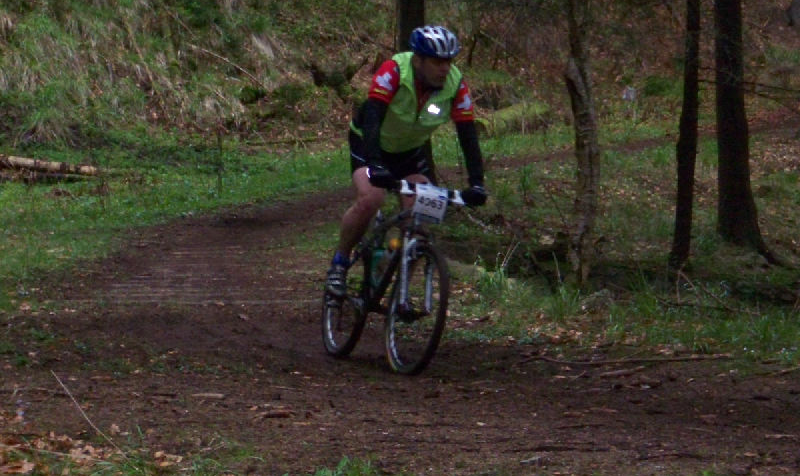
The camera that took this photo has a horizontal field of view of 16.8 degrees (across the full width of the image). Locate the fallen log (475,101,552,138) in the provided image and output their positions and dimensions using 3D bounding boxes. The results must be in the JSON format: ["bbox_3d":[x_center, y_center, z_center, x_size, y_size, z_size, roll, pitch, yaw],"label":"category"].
[{"bbox_3d":[1.443,-1.527,35.000,1.300,0.360,0.360,-13,9,-30],"label":"fallen log"}]

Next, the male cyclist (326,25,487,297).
[{"bbox_3d":[0.008,-0.403,14.050,0.680,1.400,0.900,4,1,-22],"label":"male cyclist"}]

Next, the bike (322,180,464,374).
[{"bbox_3d":[-0.073,0.140,14.000,0.640,1.030,1.740,10,-1,-21],"label":"bike"}]

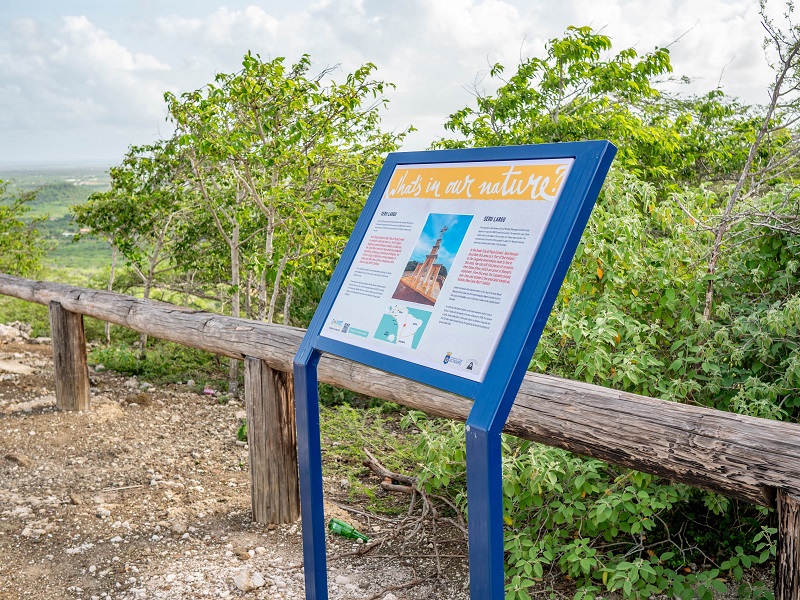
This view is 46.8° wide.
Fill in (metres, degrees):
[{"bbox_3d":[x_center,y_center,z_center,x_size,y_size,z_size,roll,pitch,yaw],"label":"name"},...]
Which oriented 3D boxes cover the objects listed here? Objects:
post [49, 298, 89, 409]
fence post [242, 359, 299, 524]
[{"bbox_3d":[-2.108,0.340,5.877,0.199,0.692,0.199,-9,12,-39],"label":"post"},{"bbox_3d":[-0.566,0.591,4.065,0.213,0.739,0.213,-2,9,0],"label":"fence post"}]

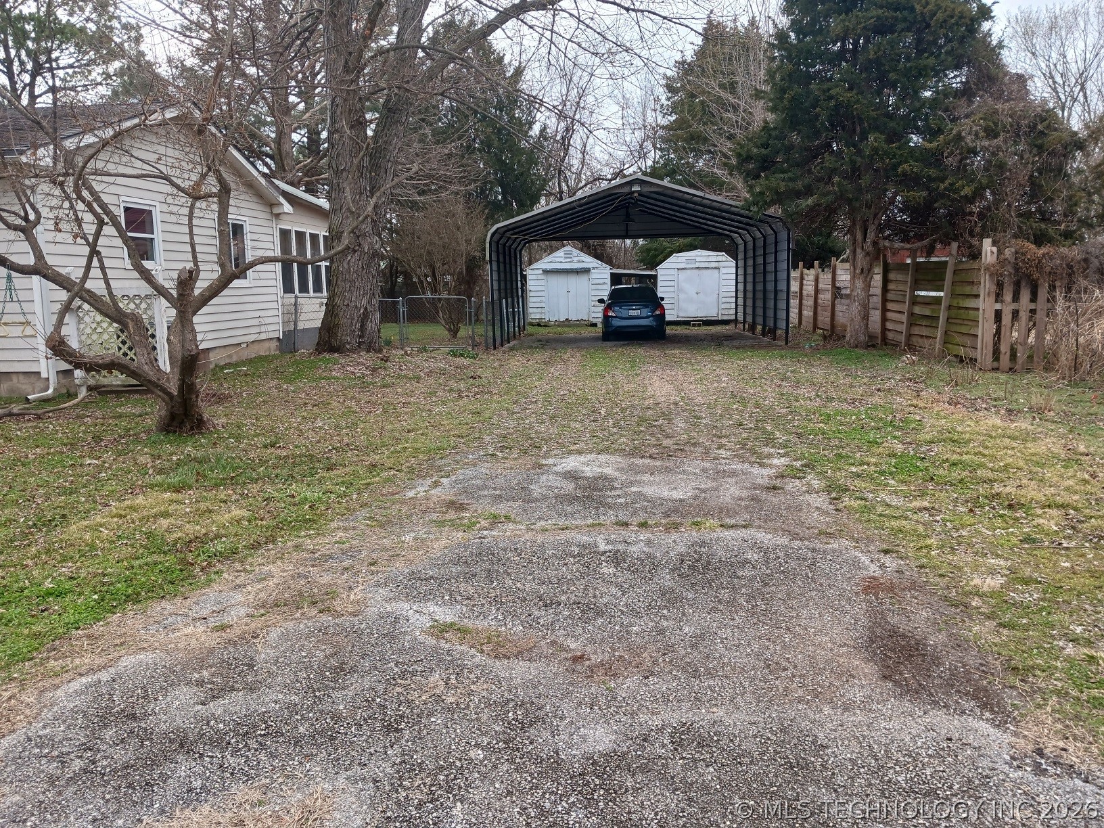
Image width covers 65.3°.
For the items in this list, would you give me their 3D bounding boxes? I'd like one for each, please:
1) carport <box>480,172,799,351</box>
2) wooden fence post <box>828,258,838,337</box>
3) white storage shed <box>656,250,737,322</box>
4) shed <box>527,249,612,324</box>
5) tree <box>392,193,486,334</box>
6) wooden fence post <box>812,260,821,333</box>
[{"bbox_3d":[2.282,-4.125,24.117,7.124,4.006,8.408,-1,9,3],"label":"carport"},{"bbox_3d":[7.605,-3.176,23.342,0.105,2.102,0.105,-1,9,3],"label":"wooden fence post"},{"bbox_3d":[5.133,-4.613,31.067,2.861,2.482,2.900,-1,9,3],"label":"white storage shed"},{"bbox_3d":[0.711,-4.745,31.709,3.088,2.730,2.900,-1,9,3],"label":"shed"},{"bbox_3d":[-3.476,-4.481,26.368,2.900,4.327,2.800,-1,9,3],"label":"tree"},{"bbox_3d":[7.675,-3.417,25.074,0.105,2.075,0.105,-1,9,3],"label":"wooden fence post"}]

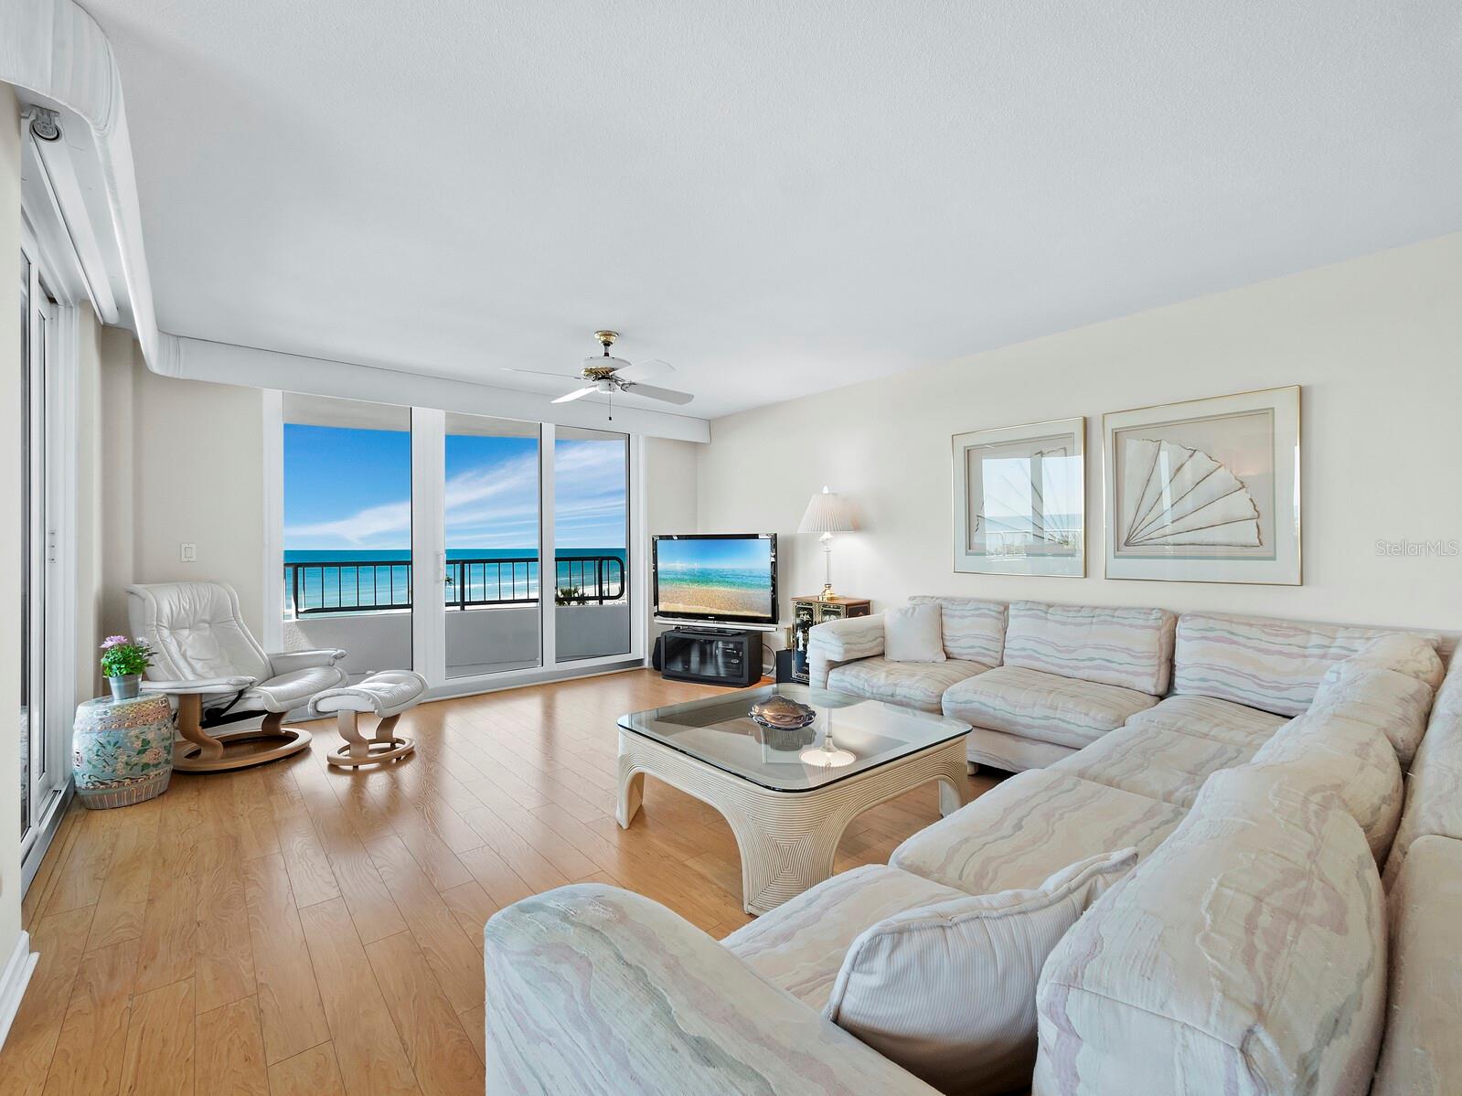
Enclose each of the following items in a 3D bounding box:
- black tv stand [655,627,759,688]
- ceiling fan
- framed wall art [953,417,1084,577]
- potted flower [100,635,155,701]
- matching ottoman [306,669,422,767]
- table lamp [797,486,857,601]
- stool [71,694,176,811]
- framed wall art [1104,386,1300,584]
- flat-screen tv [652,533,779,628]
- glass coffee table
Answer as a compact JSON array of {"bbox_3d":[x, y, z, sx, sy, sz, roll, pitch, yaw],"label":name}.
[{"bbox_3d":[-0.158,0.952,5.170,0.780,0.400,0.400,0,0,23],"label":"black tv stand"},{"bbox_3d":[-0.730,-1.020,3.485,1.190,0.500,1.190,0,0,-42],"label":"ceiling fan"},{"bbox_3d":[1.767,-0.292,3.679,0.035,0.917,0.794,0,0,-42],"label":"framed wall art"},{"bbox_3d":[-2.842,0.558,2.785,0.185,0.295,0.185,0,0,3],"label":"potted flower"},{"bbox_3d":[-1.995,0.948,3.320,0.410,0.425,0.540,0,0,-6],"label":"matching ottoman"},{"bbox_3d":[0.734,-0.035,4.524,0.455,0.878,0.455,0,0,0],"label":"table lamp"},{"bbox_3d":[-2.820,0.935,2.756,0.330,0.450,0.330,0,0,-42],"label":"stool"},{"bbox_3d":[2.364,-0.286,3.018,0.035,0.917,0.797,0,0,-42],"label":"framed wall art"},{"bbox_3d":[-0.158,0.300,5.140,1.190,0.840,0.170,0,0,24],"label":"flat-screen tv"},{"bbox_3d":[0.246,0.941,2.451,1.085,0.430,1.075,0,0,-42],"label":"glass coffee table"}]

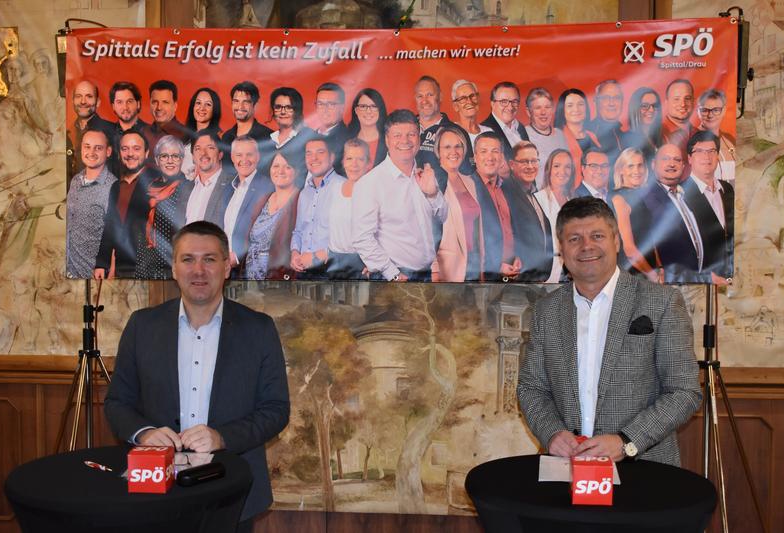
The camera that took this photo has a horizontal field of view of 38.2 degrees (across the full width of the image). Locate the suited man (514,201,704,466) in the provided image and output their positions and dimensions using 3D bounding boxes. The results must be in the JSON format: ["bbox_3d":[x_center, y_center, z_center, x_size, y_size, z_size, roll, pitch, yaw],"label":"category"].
[{"bbox_3d":[0.660,0.711,3.455,0.560,1.839,0.450,1,3,24],"label":"suited man"}]

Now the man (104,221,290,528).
[{"bbox_3d":[-0.590,0.743,3.527,0.560,1.768,0.440,0,3,-3],"label":"man"}]

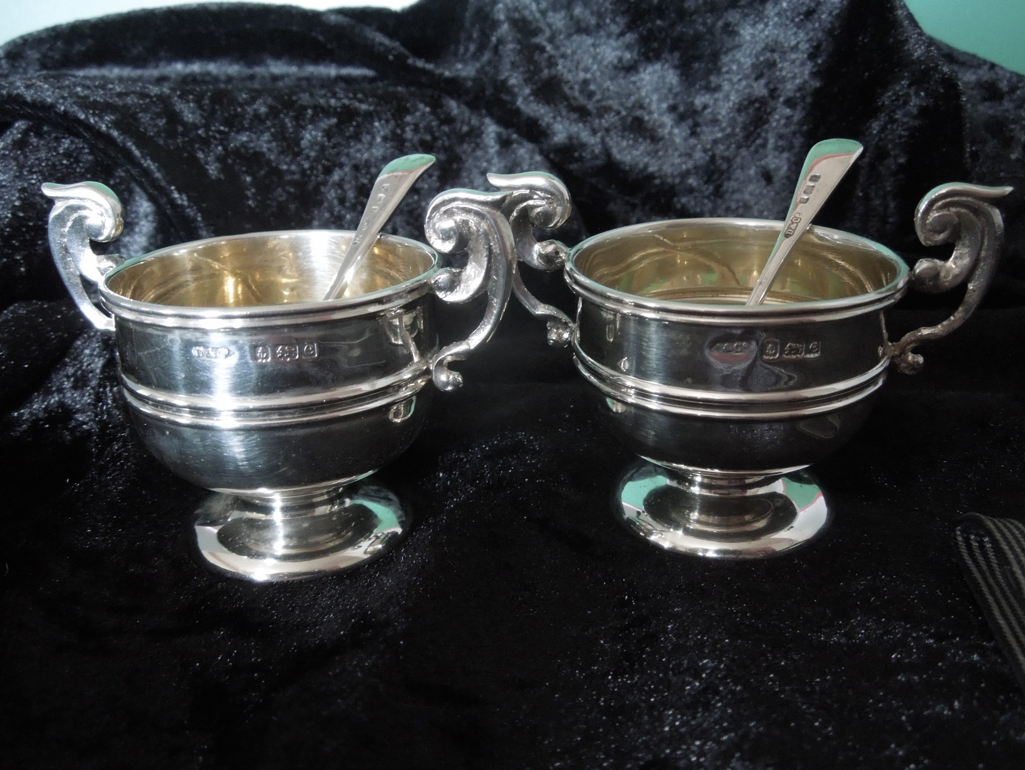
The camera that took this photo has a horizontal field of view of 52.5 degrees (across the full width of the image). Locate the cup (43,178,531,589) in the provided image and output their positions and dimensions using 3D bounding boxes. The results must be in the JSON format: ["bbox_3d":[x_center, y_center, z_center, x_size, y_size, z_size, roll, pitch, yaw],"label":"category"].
[{"bbox_3d":[-0.037,-0.004,0.172,0.081,0.059,0.054,4,20,15],"label":"cup"}]

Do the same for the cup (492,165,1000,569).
[{"bbox_3d":[0.037,-0.006,0.177,0.081,0.059,0.054,4,24,13],"label":"cup"}]

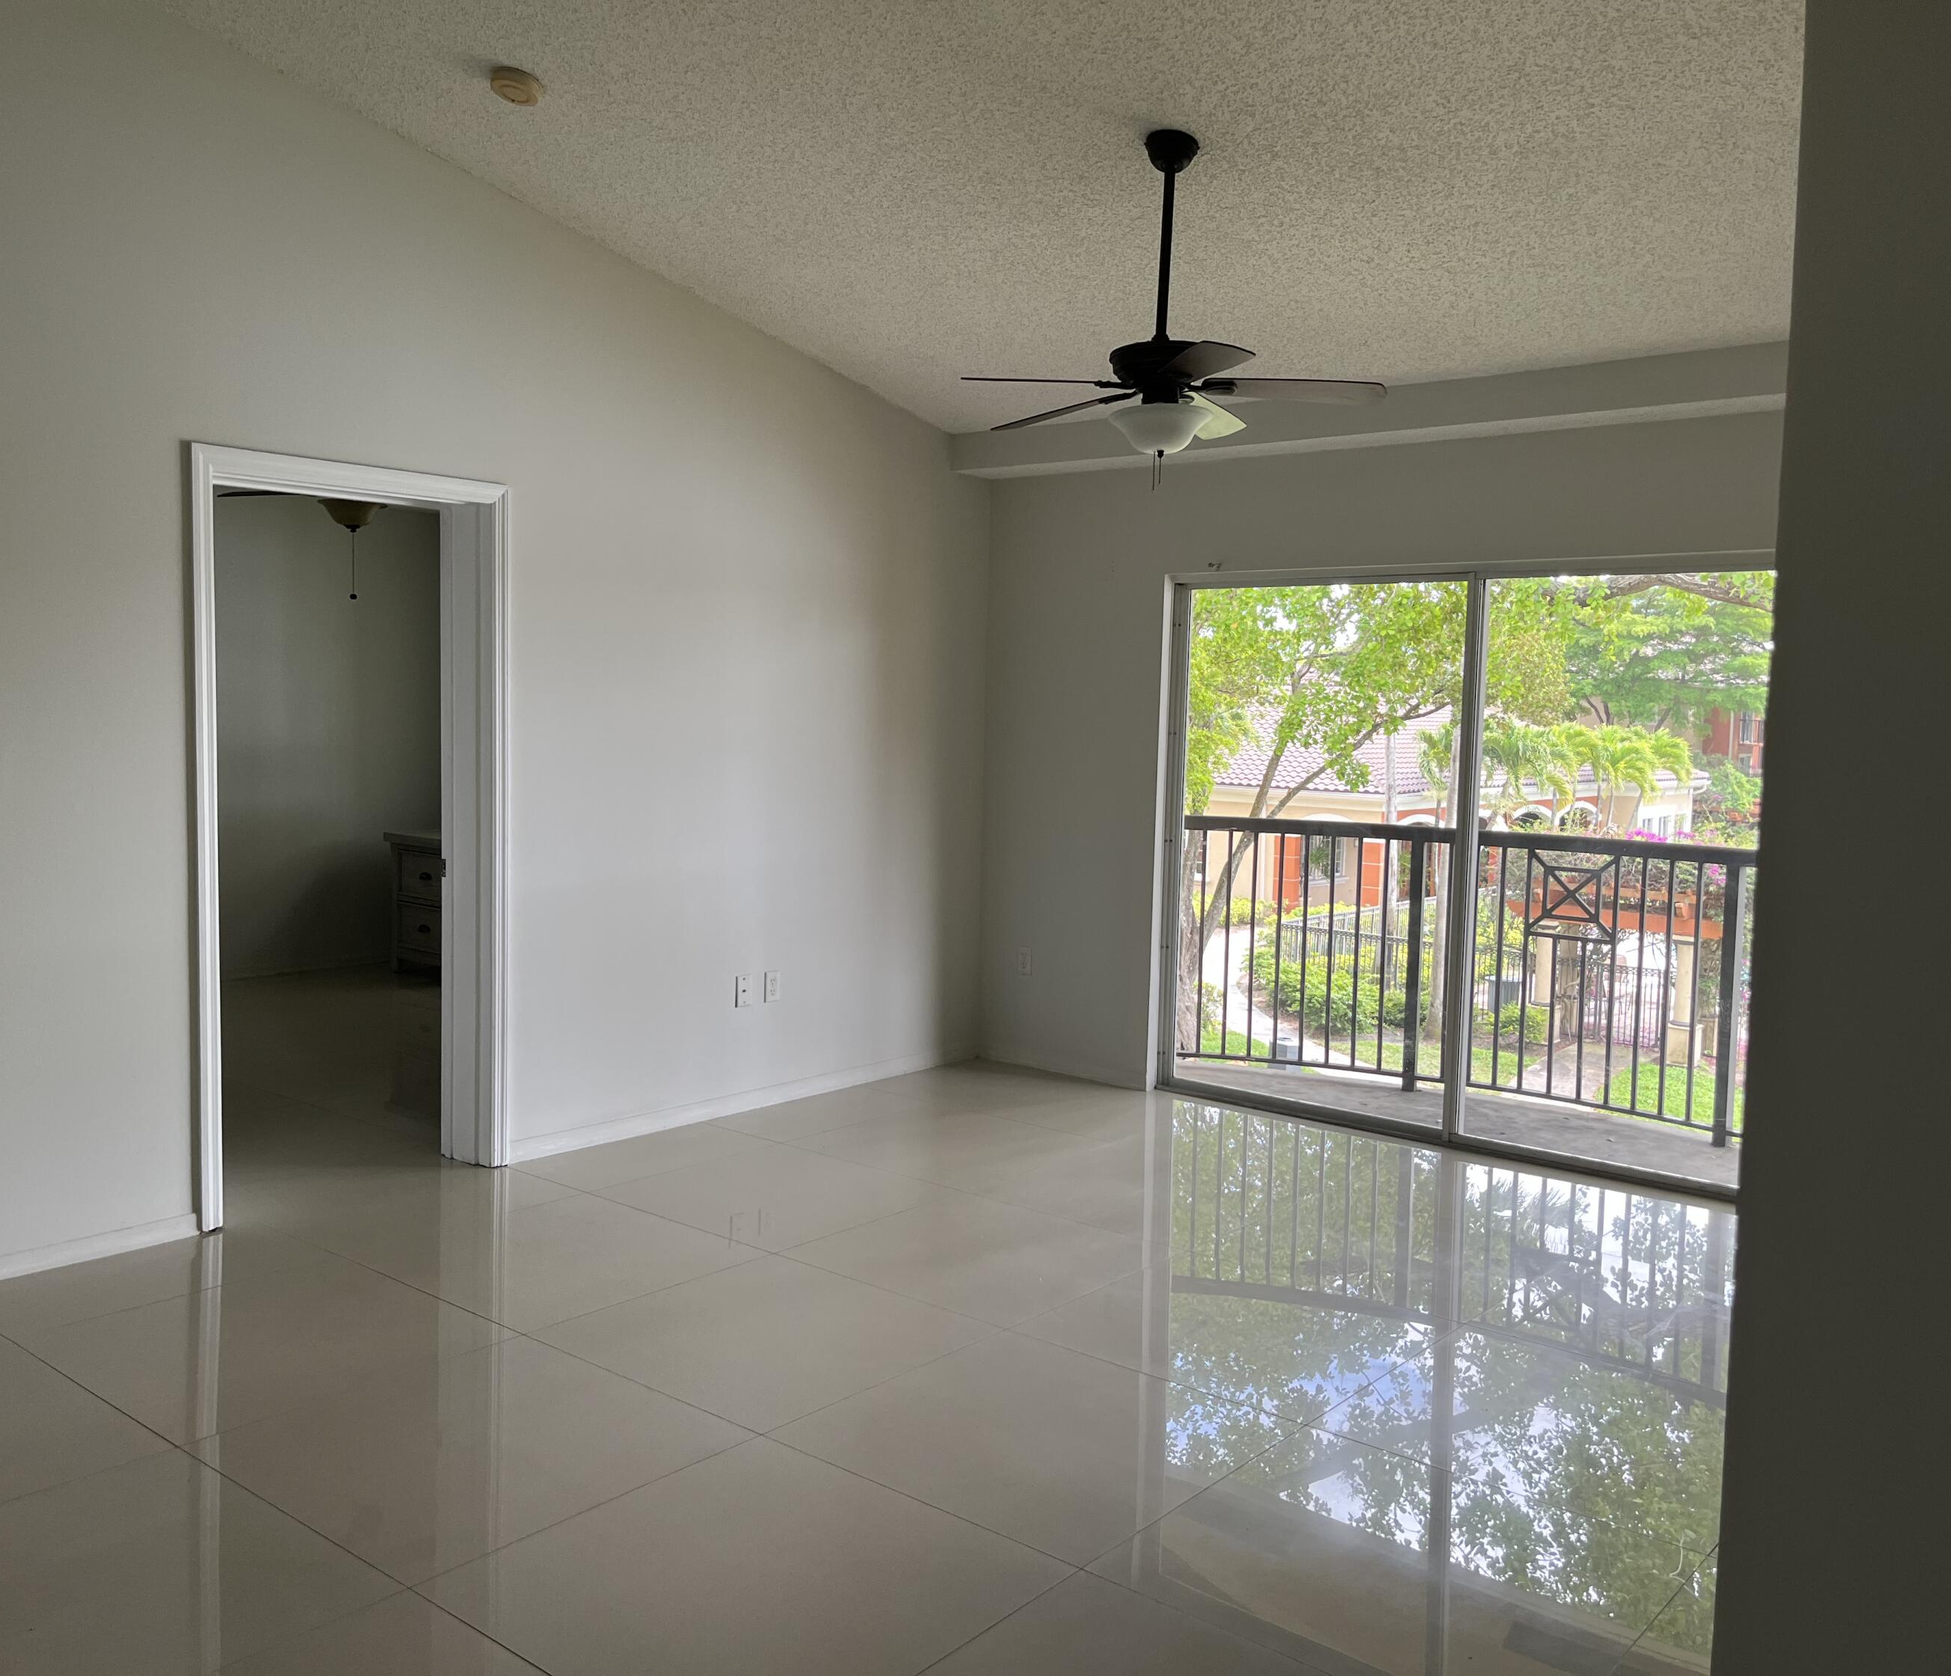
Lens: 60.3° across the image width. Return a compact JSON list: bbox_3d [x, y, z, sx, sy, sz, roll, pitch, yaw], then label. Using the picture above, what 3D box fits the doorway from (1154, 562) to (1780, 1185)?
[{"bbox_3d":[1.683,0.061,5.784,2.400,2.010,0.130,5,6,39],"label":"doorway"}]

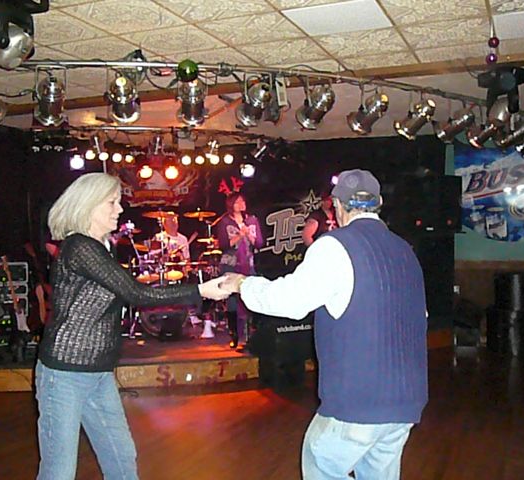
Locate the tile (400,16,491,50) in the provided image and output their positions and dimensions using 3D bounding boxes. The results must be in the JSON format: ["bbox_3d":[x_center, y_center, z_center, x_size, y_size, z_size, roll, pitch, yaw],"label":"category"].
[{"bbox_3d":[1.302,-1.449,4.528,0.610,0.020,0.610,0,1,22],"label":"tile"}]

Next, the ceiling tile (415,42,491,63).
[{"bbox_3d":[1.503,-1.461,5.014,0.610,0.020,0.440,0,1,22],"label":"ceiling tile"}]

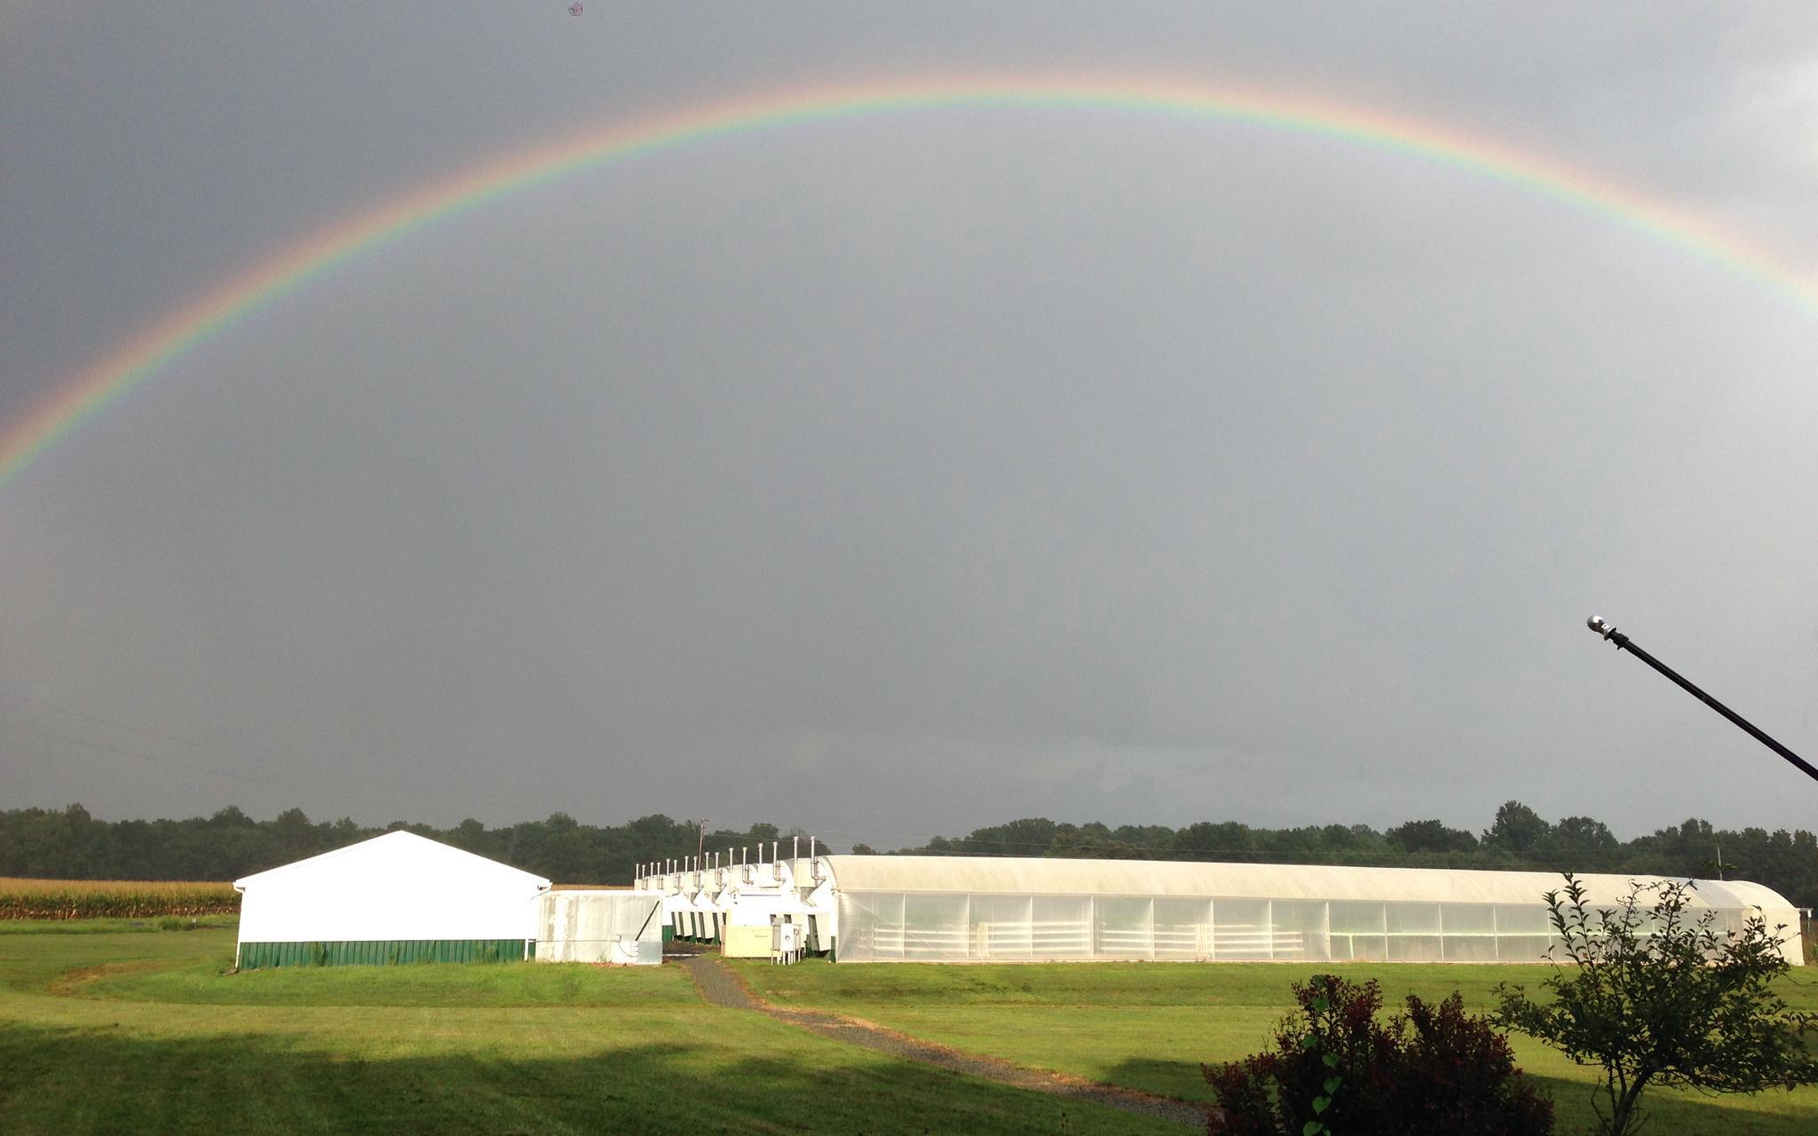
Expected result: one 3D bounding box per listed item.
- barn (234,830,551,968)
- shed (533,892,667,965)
[{"bbox_3d":[-18.819,11.967,62.468,9.950,4.480,12.500,4,-12,-19],"label":"barn"},{"bbox_3d":[-11.014,12.539,60.472,4.270,2.520,3.200,4,-12,-19],"label":"shed"}]

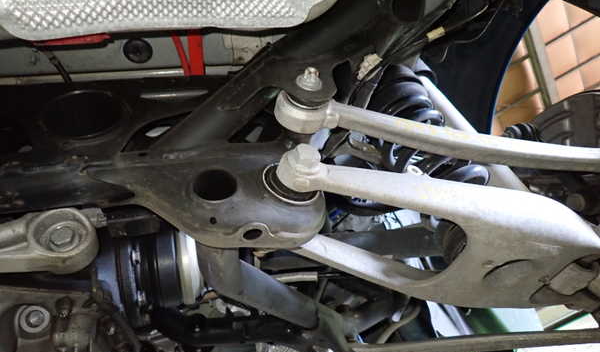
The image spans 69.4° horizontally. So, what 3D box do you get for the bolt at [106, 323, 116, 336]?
[{"bbox_3d":[-0.191,0.156,0.440,0.010,0.010,0.010,-9,-48,-10],"label":"bolt"}]

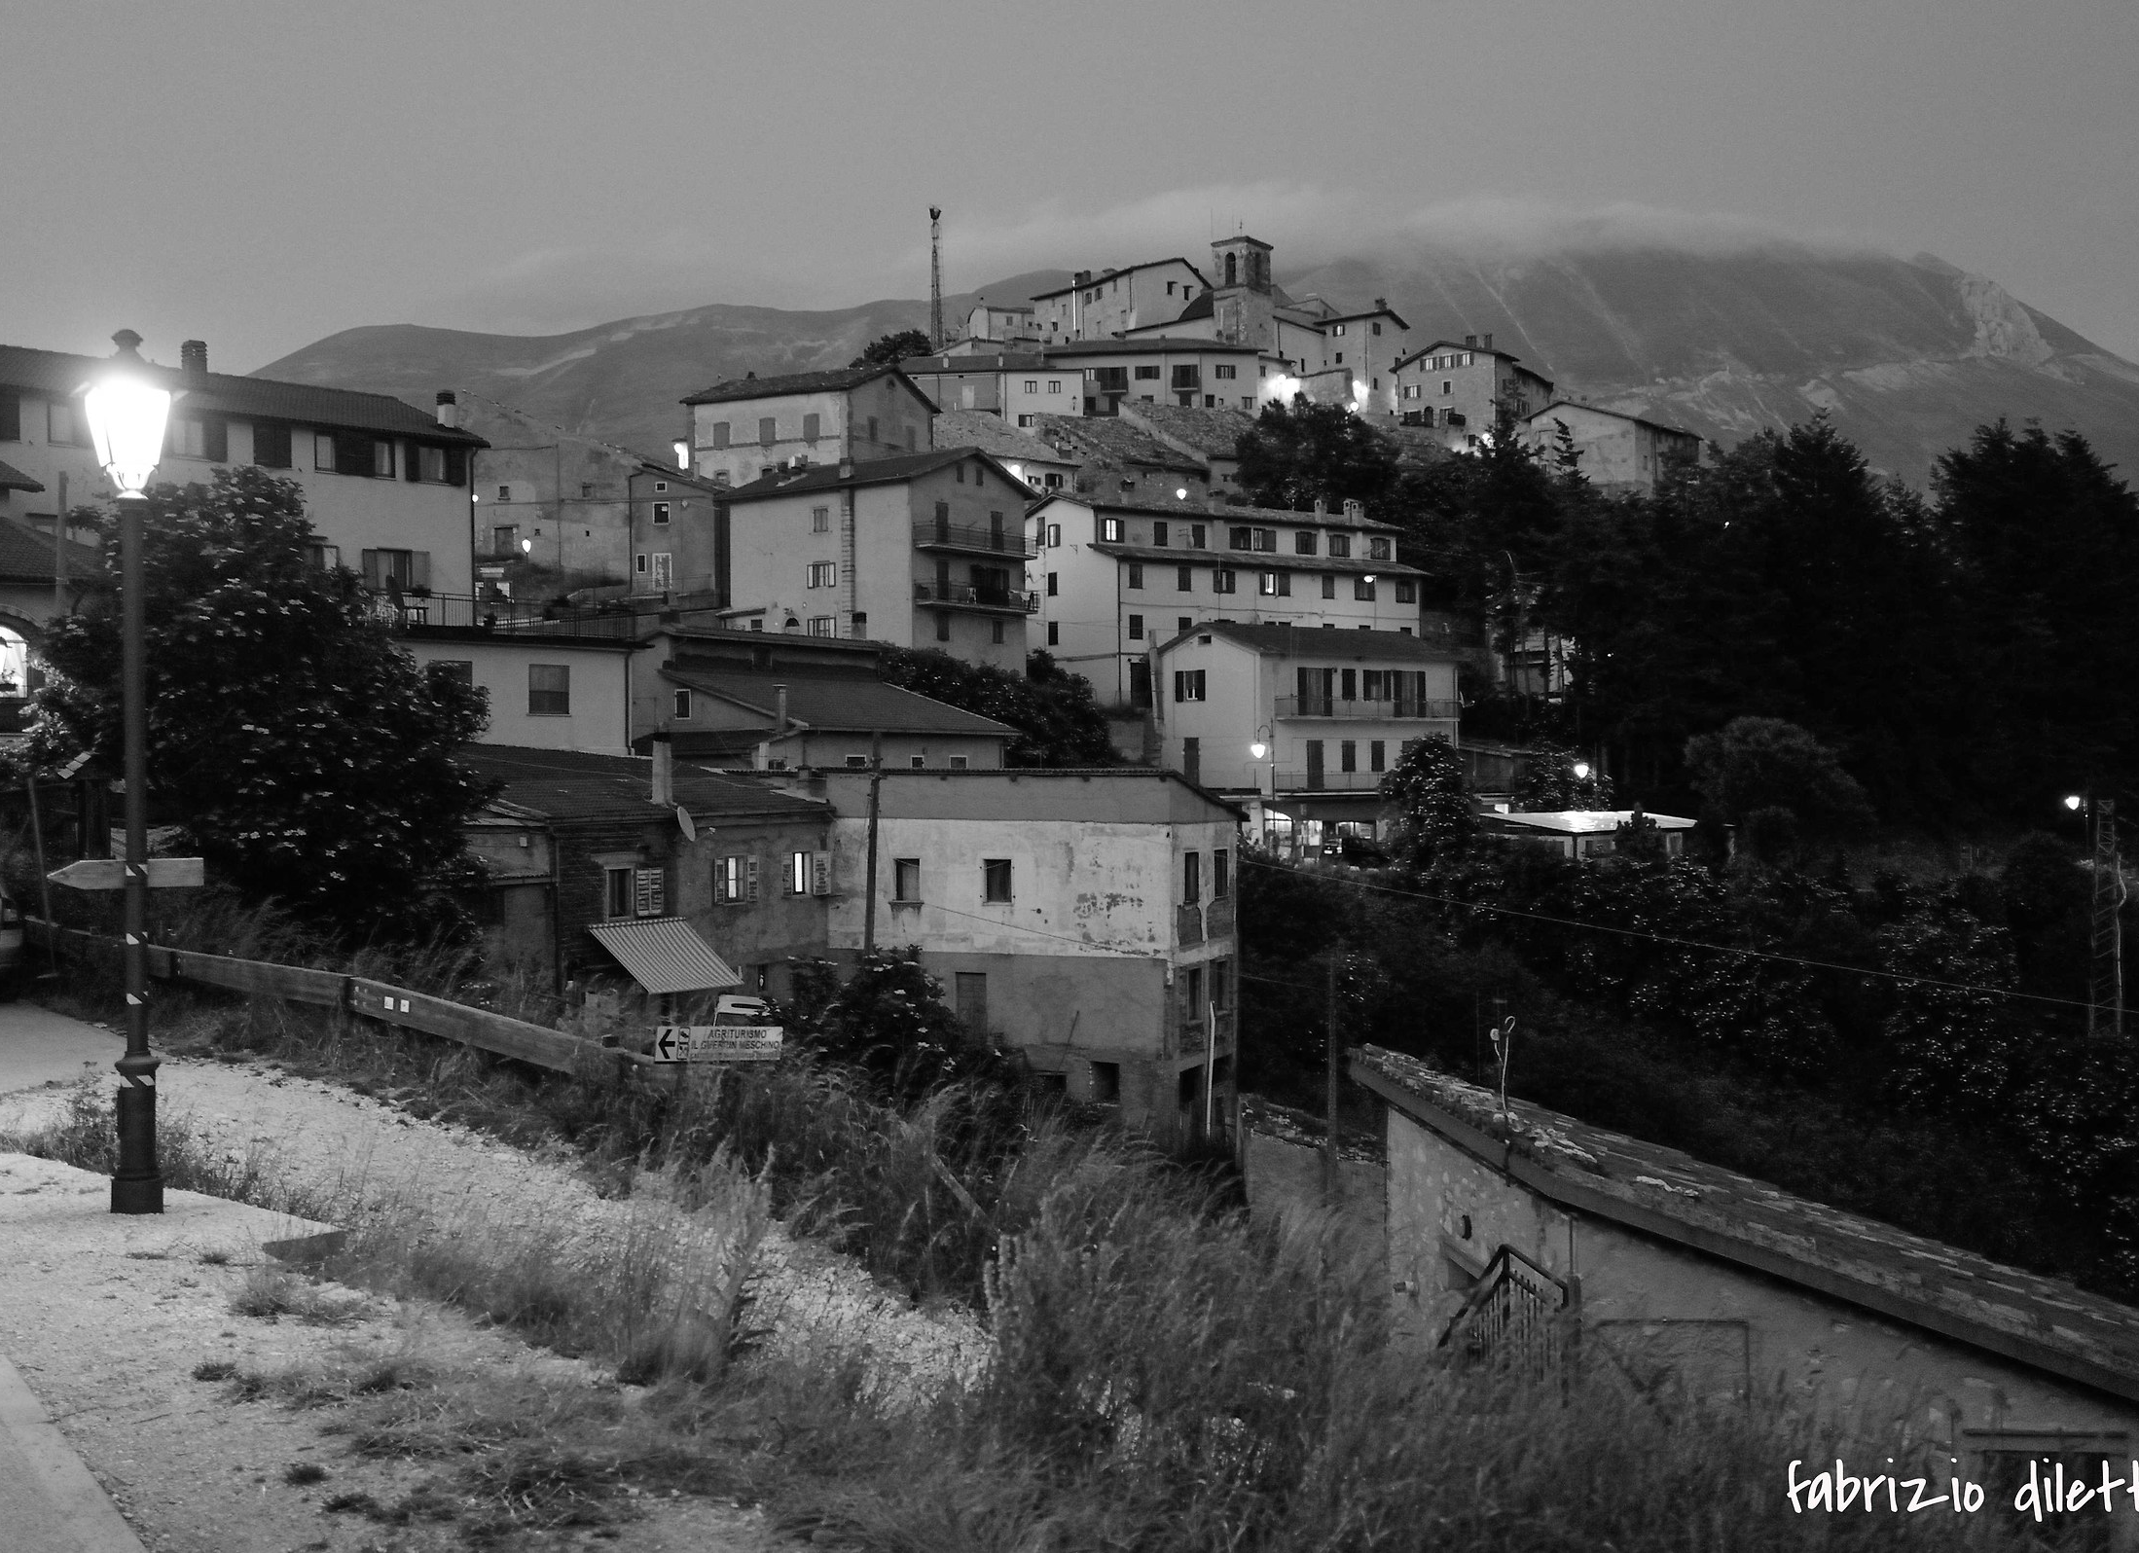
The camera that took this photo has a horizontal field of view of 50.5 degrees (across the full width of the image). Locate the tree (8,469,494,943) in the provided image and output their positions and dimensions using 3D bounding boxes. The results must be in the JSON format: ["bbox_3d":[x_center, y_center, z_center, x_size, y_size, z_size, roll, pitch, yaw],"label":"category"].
[{"bbox_3d":[-10.282,-0.871,28.487,5.700,5.960,5.500,0,1,-20],"label":"tree"}]

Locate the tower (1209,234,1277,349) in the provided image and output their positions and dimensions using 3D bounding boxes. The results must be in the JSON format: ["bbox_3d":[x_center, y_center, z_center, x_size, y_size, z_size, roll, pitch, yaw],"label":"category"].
[{"bbox_3d":[16.746,-45.318,218.000,4.100,12.500,4.100,0,1,37],"label":"tower"}]

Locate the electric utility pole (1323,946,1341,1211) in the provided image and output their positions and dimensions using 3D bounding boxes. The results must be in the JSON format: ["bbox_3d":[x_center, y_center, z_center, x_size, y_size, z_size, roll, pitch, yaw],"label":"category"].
[{"bbox_3d":[6.246,7.265,54.000,0.220,6.500,0.220,0,1,0],"label":"electric utility pole"}]

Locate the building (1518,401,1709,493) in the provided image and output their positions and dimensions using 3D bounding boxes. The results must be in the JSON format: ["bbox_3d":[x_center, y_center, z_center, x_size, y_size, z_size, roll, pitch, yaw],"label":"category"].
[{"bbox_3d":[55.980,-32.792,232.713,11.700,9.862,14.500,1,1,38],"label":"building"}]

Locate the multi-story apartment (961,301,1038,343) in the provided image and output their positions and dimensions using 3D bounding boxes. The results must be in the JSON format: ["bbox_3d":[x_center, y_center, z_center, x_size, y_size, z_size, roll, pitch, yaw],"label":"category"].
[{"bbox_3d":[-7.600,-52.310,265.377,6.600,5.770,6.600,-1,1,-24],"label":"multi-story apartment"}]

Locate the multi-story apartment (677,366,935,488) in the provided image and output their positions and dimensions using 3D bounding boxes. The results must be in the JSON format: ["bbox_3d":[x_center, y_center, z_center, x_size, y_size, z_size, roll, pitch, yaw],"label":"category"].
[{"bbox_3d":[-17.301,-22.597,153.138,12.951,9.139,10.163,1,2,30],"label":"multi-story apartment"}]

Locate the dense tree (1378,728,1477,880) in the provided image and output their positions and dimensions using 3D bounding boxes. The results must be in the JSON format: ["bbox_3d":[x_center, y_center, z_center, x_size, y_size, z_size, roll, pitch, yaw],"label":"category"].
[{"bbox_3d":[14.262,1.124,90.040,3.900,5.868,3.900,0,1,0],"label":"dense tree"}]

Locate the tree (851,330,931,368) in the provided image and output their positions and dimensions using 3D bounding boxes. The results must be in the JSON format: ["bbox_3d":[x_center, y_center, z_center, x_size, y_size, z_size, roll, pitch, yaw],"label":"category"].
[{"bbox_3d":[-15.529,-36.114,195.186,6.600,5.000,6.200,0,1,0],"label":"tree"}]

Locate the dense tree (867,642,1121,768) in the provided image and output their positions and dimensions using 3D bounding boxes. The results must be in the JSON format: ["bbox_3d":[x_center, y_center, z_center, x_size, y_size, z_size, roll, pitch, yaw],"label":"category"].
[{"bbox_3d":[-3.114,-2.916,98.000,9.800,5.600,5.500,-1,1,-18],"label":"dense tree"}]

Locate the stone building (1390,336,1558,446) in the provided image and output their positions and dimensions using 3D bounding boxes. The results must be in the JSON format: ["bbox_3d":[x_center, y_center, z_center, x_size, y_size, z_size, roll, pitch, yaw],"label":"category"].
[{"bbox_3d":[44.299,-41.210,247.721,12.100,11.904,12.000,1,1,40],"label":"stone building"}]

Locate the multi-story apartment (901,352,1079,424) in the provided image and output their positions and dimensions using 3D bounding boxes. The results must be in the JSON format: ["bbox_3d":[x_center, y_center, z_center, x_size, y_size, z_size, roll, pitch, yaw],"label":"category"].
[{"bbox_3d":[-7.085,-32.762,194.266,15.000,6.922,9.500,0,1,6],"label":"multi-story apartment"}]

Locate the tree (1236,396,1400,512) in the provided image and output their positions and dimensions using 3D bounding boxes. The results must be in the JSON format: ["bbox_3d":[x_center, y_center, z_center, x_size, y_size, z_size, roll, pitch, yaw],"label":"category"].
[{"bbox_3d":[18.747,-24.206,172.000,12.300,9.000,11.000,0,1,0],"label":"tree"}]

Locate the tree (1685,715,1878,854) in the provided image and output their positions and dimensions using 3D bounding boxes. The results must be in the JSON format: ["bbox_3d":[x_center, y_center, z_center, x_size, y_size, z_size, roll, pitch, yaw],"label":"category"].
[{"bbox_3d":[34.062,0.438,109.000,9.200,6.700,8.000,0,1,17],"label":"tree"}]

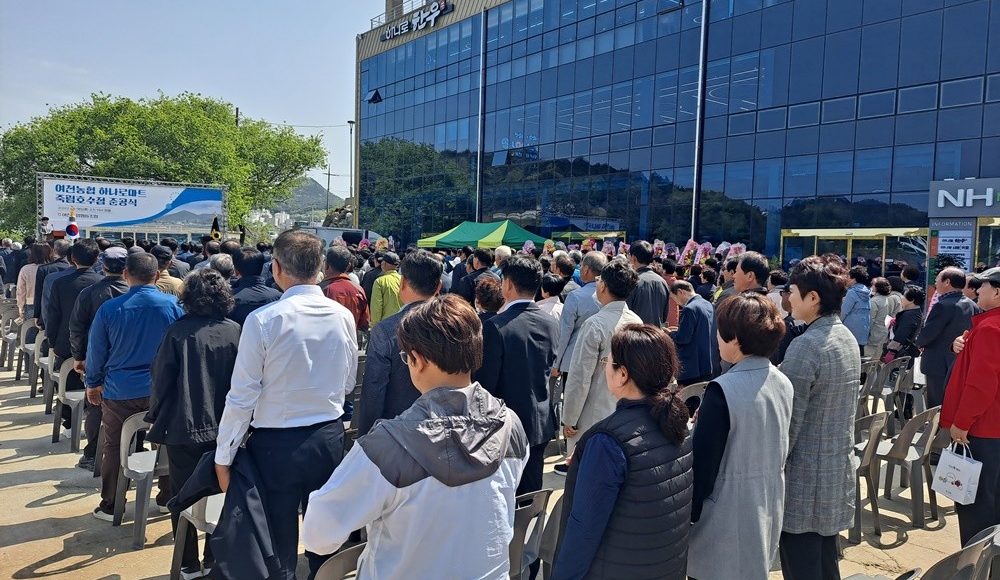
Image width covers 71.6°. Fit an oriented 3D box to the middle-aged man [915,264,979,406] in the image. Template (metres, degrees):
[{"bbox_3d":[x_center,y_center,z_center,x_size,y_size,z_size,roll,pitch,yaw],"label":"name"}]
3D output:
[{"bbox_3d":[3.784,0.655,5.894,0.360,1.691,0.520,5,4,45],"label":"middle-aged man"}]

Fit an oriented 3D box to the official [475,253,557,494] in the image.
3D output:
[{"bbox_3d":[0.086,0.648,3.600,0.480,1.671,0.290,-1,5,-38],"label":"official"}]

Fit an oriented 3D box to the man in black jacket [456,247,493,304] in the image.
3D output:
[{"bbox_3d":[-0.226,0.398,7.300,0.500,1.680,0.320,-1,5,-38],"label":"man in black jacket"}]

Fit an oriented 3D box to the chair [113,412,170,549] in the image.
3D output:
[{"bbox_3d":[-2.021,1.026,4.072,0.450,0.780,0.520,-1,4,-38],"label":"chair"}]

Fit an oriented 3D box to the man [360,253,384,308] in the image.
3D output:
[{"bbox_3d":[-1.679,0.317,9.231,0.520,1.657,0.330,-1,4,-37],"label":"man"}]

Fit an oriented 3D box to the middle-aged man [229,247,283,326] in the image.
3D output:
[{"bbox_3d":[-1.709,0.537,4.750,0.520,1.652,0.330,-1,4,-35],"label":"middle-aged man"}]

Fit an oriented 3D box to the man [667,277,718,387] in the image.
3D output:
[{"bbox_3d":[1.683,0.669,6.045,0.440,1.513,0.480,4,4,30],"label":"man"}]

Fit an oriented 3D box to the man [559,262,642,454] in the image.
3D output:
[{"bbox_3d":[0.589,0.665,3.862,0.520,1.690,0.340,-1,4,-40],"label":"man"}]

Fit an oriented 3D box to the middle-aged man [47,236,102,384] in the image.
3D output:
[{"bbox_3d":[-3.523,0.408,5.850,0.540,1.674,0.340,-1,5,-36],"label":"middle-aged man"}]

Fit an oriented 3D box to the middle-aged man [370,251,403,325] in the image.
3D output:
[{"bbox_3d":[-1.337,0.386,8.133,0.500,1.660,0.330,-1,4,-37],"label":"middle-aged man"}]

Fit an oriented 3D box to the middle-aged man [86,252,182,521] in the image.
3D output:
[{"bbox_3d":[-2.210,0.577,4.180,0.560,1.618,0.330,-1,4,-34],"label":"middle-aged man"}]

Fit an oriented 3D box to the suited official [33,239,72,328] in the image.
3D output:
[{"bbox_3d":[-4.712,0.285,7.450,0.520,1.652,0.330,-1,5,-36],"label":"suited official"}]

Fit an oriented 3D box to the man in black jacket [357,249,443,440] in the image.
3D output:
[{"bbox_3d":[-0.394,0.669,3.121,0.520,1.700,0.330,0,4,-34],"label":"man in black jacket"}]

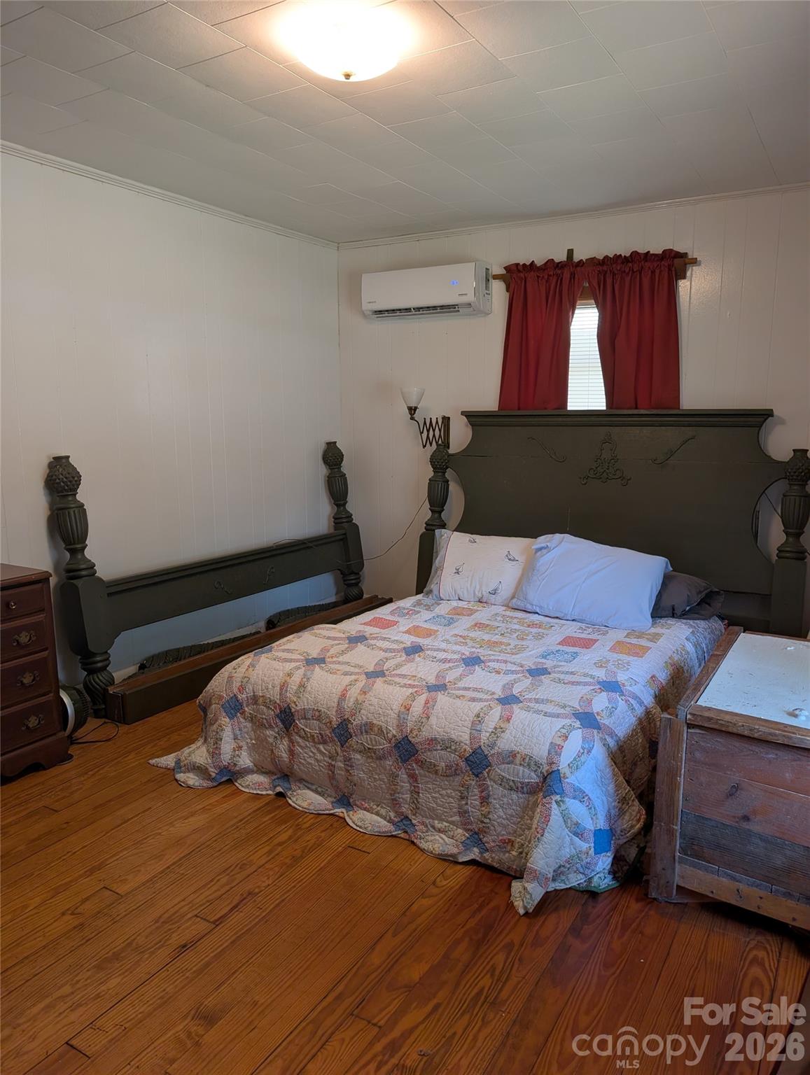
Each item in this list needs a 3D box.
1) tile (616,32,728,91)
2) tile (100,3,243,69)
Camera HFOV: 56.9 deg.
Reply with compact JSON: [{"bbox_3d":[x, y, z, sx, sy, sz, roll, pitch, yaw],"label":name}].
[{"bbox_3d":[0.838,-1.490,2.335,0.305,0.016,0.305,6,12,30],"label":"tile"},{"bbox_3d":[-0.679,-1.466,2.180,0.305,0.016,0.305,6,12,30],"label":"tile"}]

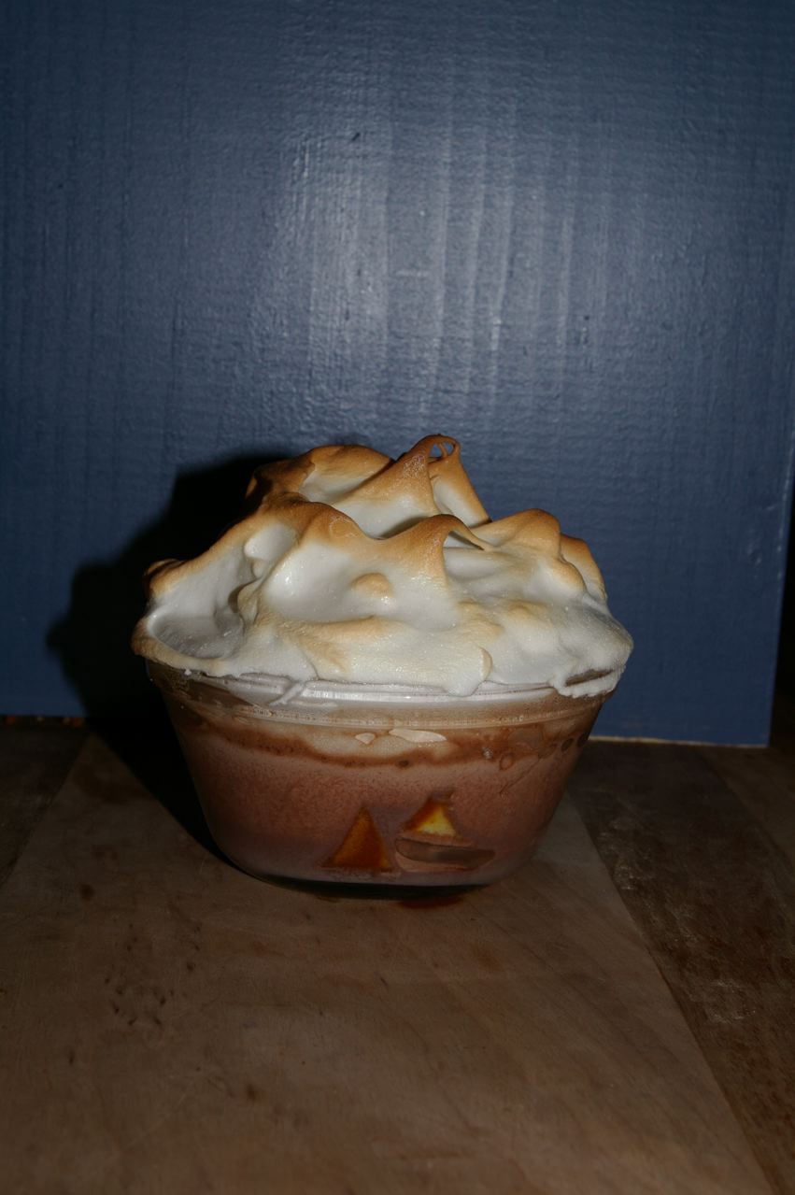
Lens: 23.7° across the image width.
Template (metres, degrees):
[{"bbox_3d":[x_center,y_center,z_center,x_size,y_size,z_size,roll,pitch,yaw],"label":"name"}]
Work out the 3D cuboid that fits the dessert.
[{"bbox_3d":[-0.002,0.012,0.419,0.110,0.095,0.108,2,10,0],"label":"dessert"}]

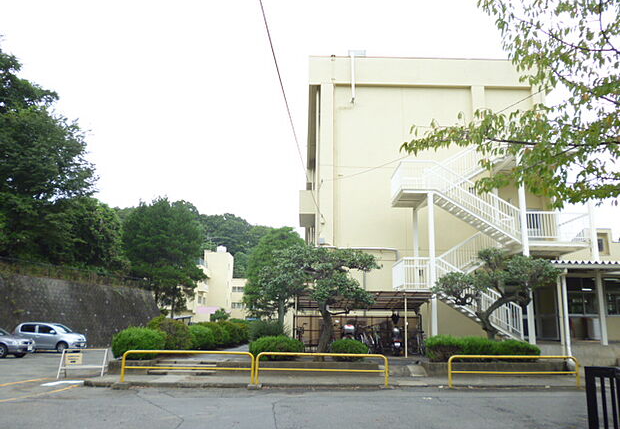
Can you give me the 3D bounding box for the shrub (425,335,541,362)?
[{"bbox_3d":[5.264,4.060,15.303,3.500,0.820,1.200,1,-12,0],"label":"shrub"}]

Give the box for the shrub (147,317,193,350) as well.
[{"bbox_3d":[-4.900,4.187,17.492,1.600,1.200,1.600,1,-12,0],"label":"shrub"}]

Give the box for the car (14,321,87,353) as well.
[{"bbox_3d":[-13.102,6.267,25.606,3.600,1.520,1.660,0,-12,3],"label":"car"}]

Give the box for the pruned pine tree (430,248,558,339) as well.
[{"bbox_3d":[5.982,2.847,16.086,4.050,3.550,3.200,1,-12,0],"label":"pruned pine tree"}]

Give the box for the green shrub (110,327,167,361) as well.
[{"bbox_3d":[-4.937,3.639,14.438,1.600,0.950,1.500,1,-12,0],"label":"green shrub"}]

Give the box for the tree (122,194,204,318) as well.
[{"bbox_3d":[-10.818,3.721,37.033,6.000,10.600,5.600,1,-12,0],"label":"tree"}]

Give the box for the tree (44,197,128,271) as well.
[{"bbox_3d":[-16.496,1.402,37.014,6.100,5.600,5.400,1,-12,0],"label":"tree"}]

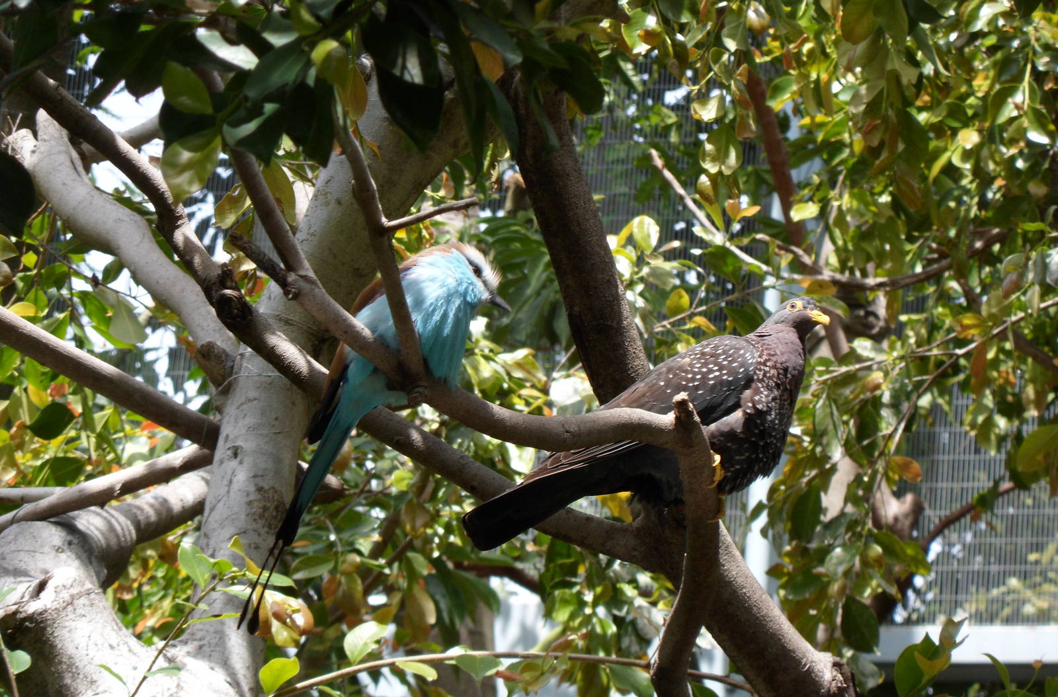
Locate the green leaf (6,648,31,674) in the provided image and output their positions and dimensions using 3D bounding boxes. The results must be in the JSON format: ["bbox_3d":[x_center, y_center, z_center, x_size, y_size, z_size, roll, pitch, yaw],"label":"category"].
[{"bbox_3d":[-0.445,0.272,7.181,0.022,0.025,0.011,35,-17,5],"label":"green leaf"}]

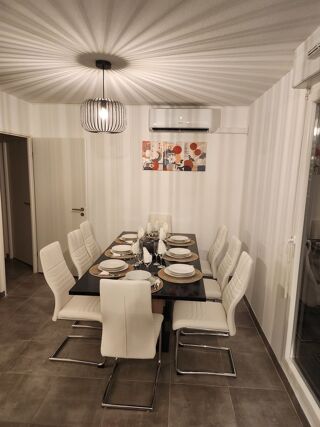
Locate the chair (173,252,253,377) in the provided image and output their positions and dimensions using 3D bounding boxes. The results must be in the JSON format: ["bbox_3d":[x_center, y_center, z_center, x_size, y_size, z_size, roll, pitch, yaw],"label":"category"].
[{"bbox_3d":[0.422,0.815,2.529,0.590,0.975,0.420,2,9,3],"label":"chair"}]

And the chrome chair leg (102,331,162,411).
[{"bbox_3d":[-0.208,1.138,2.310,0.381,0.421,0.511,2,10,4],"label":"chrome chair leg"}]

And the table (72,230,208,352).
[{"bbox_3d":[-0.101,0.810,3.210,1.003,0.762,1.986,2,10,4],"label":"table"}]

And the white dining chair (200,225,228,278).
[{"bbox_3d":[0.467,0.639,3.624,0.590,0.975,0.420,2,9,3],"label":"white dining chair"}]

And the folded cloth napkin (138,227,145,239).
[{"bbox_3d":[-0.210,0.218,3.295,0.070,0.140,0.055,2,9,3],"label":"folded cloth napkin"}]

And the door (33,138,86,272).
[{"bbox_3d":[-1.458,-0.073,4.361,0.814,2.036,0.040,3,10,12],"label":"door"}]

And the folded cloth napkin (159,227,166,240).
[{"bbox_3d":[0.024,0.223,3.231,0.082,0.145,0.060,2,10,4],"label":"folded cloth napkin"}]

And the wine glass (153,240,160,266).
[{"bbox_3d":[-0.034,0.376,2.835,0.077,0.226,0.077,2,10,4],"label":"wine glass"}]

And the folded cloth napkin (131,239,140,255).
[{"bbox_3d":[-0.222,0.311,2.790,0.080,0.150,0.060,2,10,4],"label":"folded cloth napkin"}]

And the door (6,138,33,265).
[{"bbox_3d":[-2.301,-0.159,4.885,0.750,2.030,0.045,9,12,39],"label":"door"}]

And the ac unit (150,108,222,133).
[{"bbox_3d":[0.328,-1.245,3.991,0.930,0.300,0.210,2,9,3],"label":"ac unit"}]

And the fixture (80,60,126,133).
[{"bbox_3d":[-0.461,-0.953,2.429,0.391,0.552,0.391,2,10,4],"label":"fixture"}]

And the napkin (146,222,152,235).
[{"bbox_3d":[-0.131,0.172,3.587,0.060,0.140,0.050,2,9,3],"label":"napkin"}]

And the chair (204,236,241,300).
[{"bbox_3d":[0.448,0.731,3.051,0.590,0.975,0.420,2,9,3],"label":"chair"}]

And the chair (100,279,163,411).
[{"bbox_3d":[-0.205,0.859,2.251,0.431,0.993,0.592,2,10,4],"label":"chair"}]

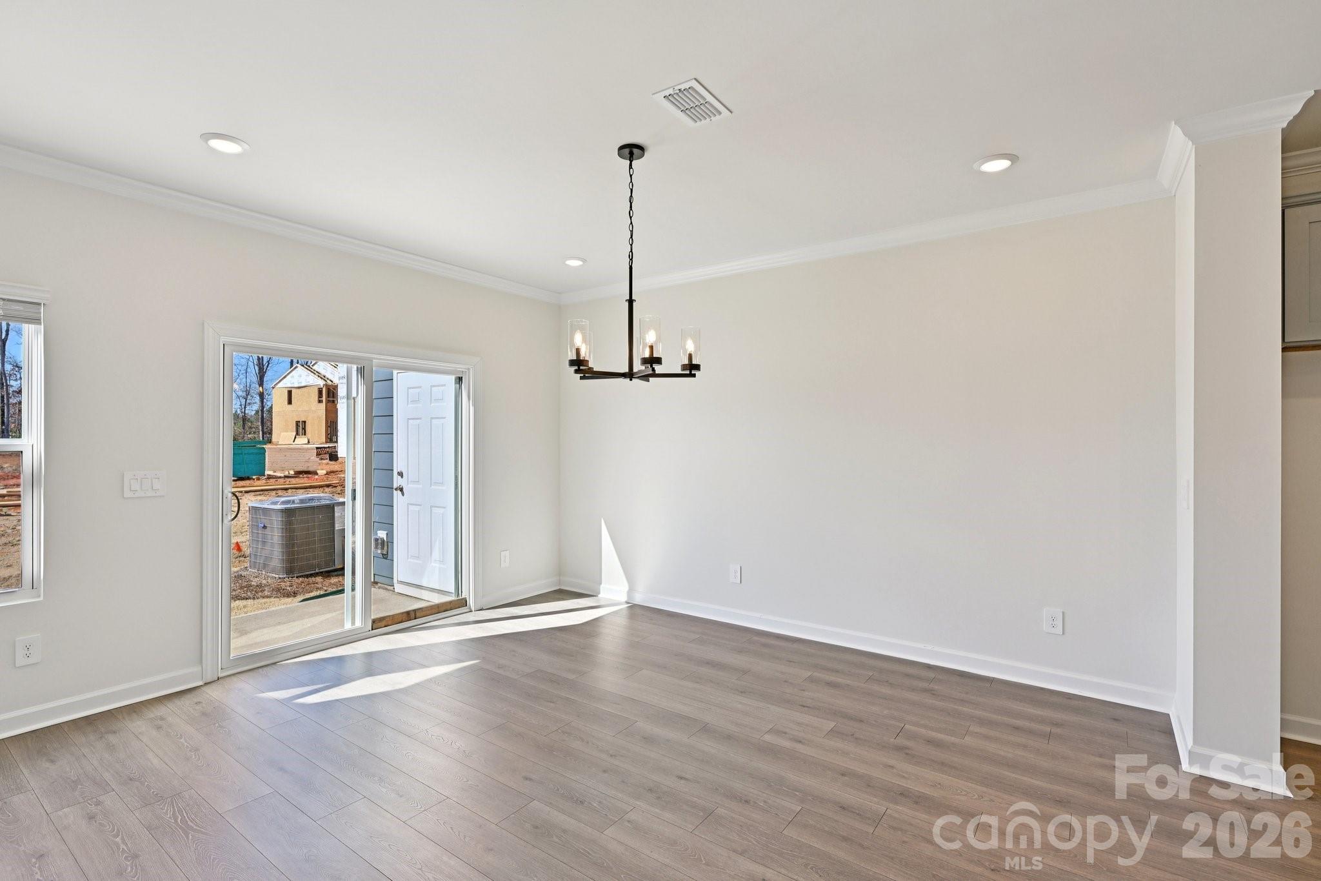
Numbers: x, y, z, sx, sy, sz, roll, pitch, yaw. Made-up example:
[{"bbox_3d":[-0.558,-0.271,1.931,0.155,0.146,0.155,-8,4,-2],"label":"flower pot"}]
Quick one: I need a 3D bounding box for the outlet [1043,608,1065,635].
[{"bbox_3d":[2.219,1.020,3.520,0.089,0.135,0.009,0,0,36],"label":"outlet"}]

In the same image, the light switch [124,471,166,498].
[{"bbox_3d":[-2.758,0.236,3.341,0.009,0.134,0.178,0,0,36],"label":"light switch"}]

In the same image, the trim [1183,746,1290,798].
[{"bbox_3d":[2.358,1.347,2.557,0.330,0.106,0.026,0,0,36],"label":"trim"}]

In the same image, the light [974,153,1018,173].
[{"bbox_3d":[1.636,-1.338,3.041,0.190,0.025,0.190,0,0,36],"label":"light"}]

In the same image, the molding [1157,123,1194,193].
[{"bbox_3d":[2.412,-1.305,2.921,0.080,0.088,0.754,0,0,36],"label":"molding"}]

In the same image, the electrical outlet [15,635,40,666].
[{"bbox_3d":[-3.022,1.006,2.983,0.009,0.134,0.086,0,0,36],"label":"electrical outlet"}]

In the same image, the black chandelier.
[{"bbox_3d":[-0.124,-0.815,2.920,0.610,1.079,0.625,0,0,0],"label":"black chandelier"}]

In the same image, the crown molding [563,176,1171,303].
[{"bbox_3d":[0.840,-1.307,4.491,4.449,0.088,0.080,0,0,36],"label":"crown molding"}]

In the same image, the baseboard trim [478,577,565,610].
[{"bbox_3d":[-1.199,1.340,5.461,0.020,0.108,0.915,0,0,36],"label":"baseboard trim"}]

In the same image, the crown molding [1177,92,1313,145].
[{"bbox_3d":[2.367,-1.305,2.546,0.415,0.088,0.080,0,0,36],"label":"crown molding"}]

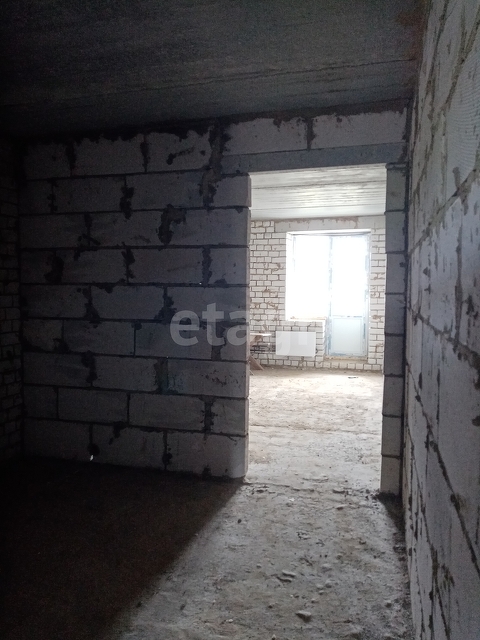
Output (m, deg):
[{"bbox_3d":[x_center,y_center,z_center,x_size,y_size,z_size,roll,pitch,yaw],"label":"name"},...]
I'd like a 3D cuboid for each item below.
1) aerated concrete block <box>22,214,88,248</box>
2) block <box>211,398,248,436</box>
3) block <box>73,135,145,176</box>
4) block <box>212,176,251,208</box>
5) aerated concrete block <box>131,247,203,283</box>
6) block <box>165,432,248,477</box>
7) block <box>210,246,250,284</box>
[{"bbox_3d":[-1.404,-0.671,3.701,0.580,0.250,0.100,1,3,14],"label":"aerated concrete block"},{"bbox_3d":[-0.071,0.683,3.451,0.248,0.250,0.100,1,3,14],"label":"block"},{"bbox_3d":[-0.954,-1.195,3.564,0.580,0.250,0.100,1,3,14],"label":"block"},{"bbox_3d":[-0.050,-0.887,3.361,0.249,0.207,0.100,1,3,14],"label":"block"},{"bbox_3d":[-0.522,-0.384,3.503,0.585,0.250,0.100,1,3,14],"label":"aerated concrete block"},{"bbox_3d":[-0.236,0.953,3.505,0.597,0.265,0.100,1,3,14],"label":"block"},{"bbox_3d":[-0.070,-0.374,3.394,0.264,0.250,0.100,1,3,14],"label":"block"}]

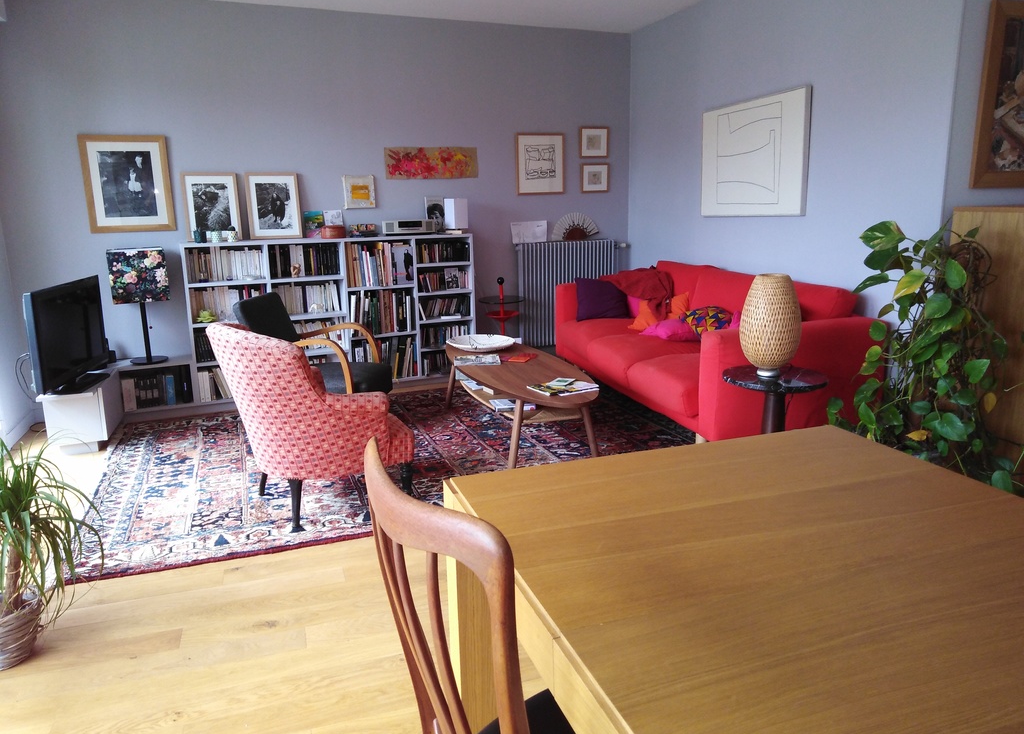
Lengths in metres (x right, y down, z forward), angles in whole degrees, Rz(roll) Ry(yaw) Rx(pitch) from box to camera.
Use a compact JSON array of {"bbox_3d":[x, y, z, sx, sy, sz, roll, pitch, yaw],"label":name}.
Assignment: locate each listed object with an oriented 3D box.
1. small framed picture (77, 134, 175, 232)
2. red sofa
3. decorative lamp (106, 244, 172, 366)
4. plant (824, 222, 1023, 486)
[{"bbox_3d":[-2.293,-1.096,4.602,0.470,0.570,0.025,-7,13,-24],"label":"small framed picture"},{"bbox_3d":[1.012,-0.140,4.528,0.930,0.825,2.130,-5,13,-17],"label":"red sofa"},{"bbox_3d":[-2.206,-0.361,4.598,0.300,0.670,0.300,-7,13,-24],"label":"decorative lamp"},{"bbox_3d":[1.623,0.018,3.024,0.620,1.130,0.580,-5,13,-17],"label":"plant"}]

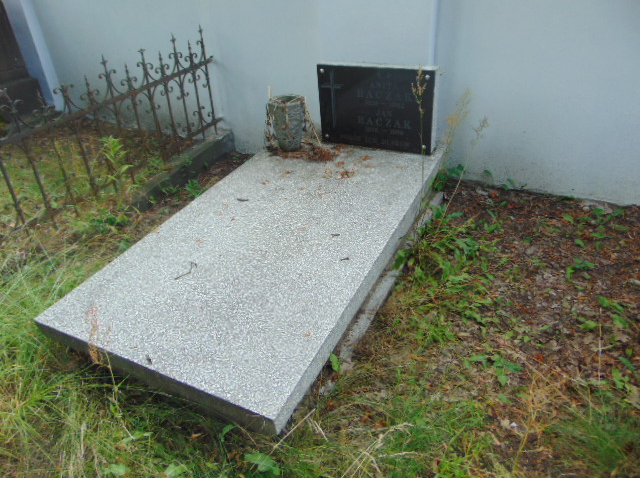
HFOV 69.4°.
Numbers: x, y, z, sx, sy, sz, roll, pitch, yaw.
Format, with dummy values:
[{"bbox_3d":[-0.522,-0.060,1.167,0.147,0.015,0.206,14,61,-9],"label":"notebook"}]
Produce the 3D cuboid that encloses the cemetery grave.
[{"bbox_3d":[-0.145,-0.264,1.959,0.999,0.660,1.828,13,33,25],"label":"cemetery grave"}]

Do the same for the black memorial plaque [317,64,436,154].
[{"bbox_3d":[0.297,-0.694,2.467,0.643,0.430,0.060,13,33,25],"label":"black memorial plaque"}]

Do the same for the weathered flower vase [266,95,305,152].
[{"bbox_3d":[-0.177,-0.645,2.585,0.190,0.275,0.190,-2,29,1],"label":"weathered flower vase"}]

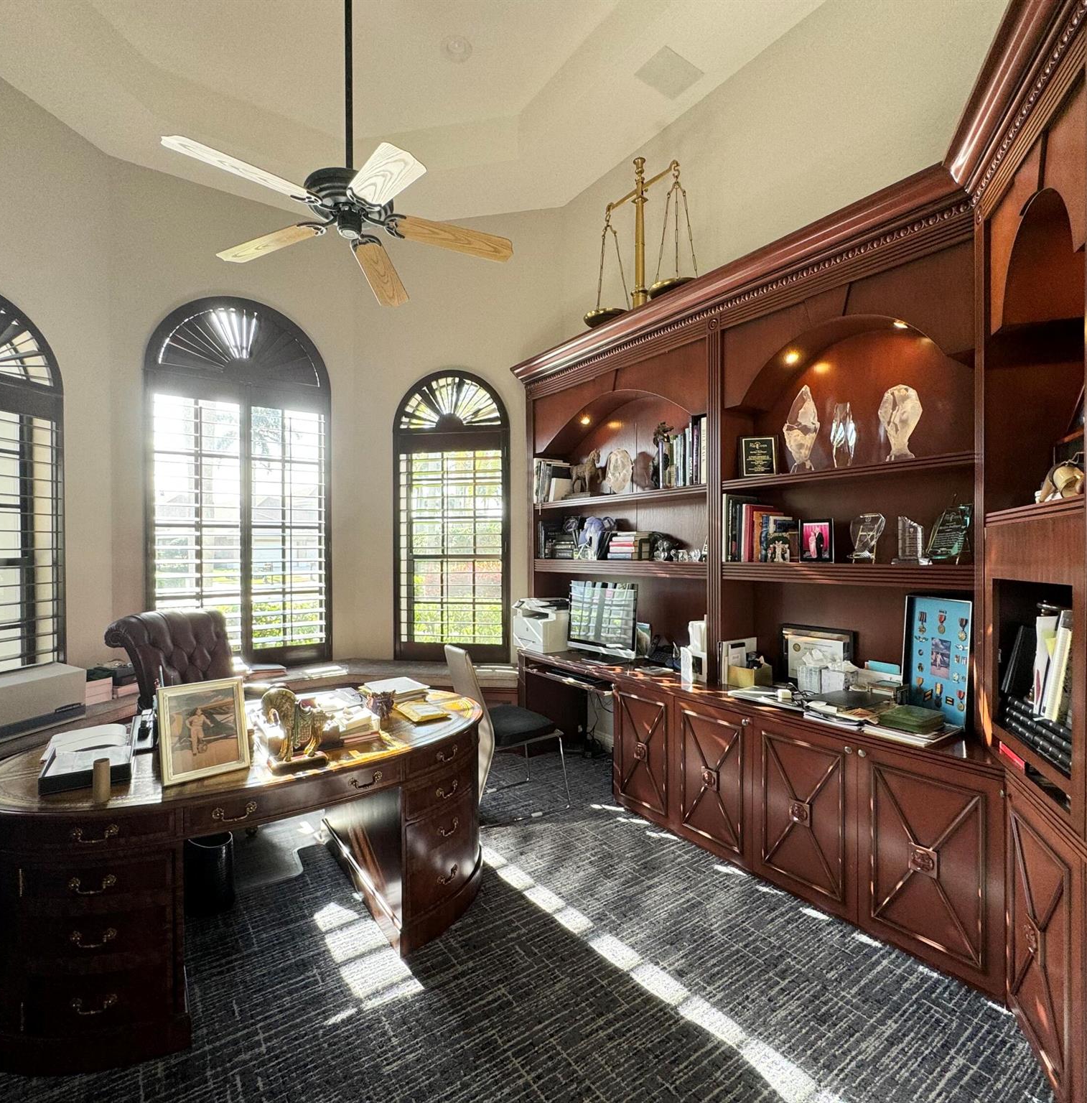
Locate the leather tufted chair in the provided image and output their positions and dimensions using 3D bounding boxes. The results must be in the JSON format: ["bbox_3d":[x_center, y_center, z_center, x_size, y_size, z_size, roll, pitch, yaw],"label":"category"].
[{"bbox_3d":[-1.786,0.907,3.256,0.760,1.120,0.700,0,0,22],"label":"leather tufted chair"}]

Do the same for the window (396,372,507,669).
[{"bbox_3d":[-0.749,-0.282,4.871,1.003,2.365,0.120,0,0,11],"label":"window"}]

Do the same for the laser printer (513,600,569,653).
[{"bbox_3d":[0.062,0.523,4.338,0.410,0.335,0.420,-1,0,-33],"label":"laser printer"}]

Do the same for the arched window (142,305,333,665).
[{"bbox_3d":[-2.309,-0.511,4.596,1.283,2.842,0.120,-1,0,-34],"label":"arched window"}]

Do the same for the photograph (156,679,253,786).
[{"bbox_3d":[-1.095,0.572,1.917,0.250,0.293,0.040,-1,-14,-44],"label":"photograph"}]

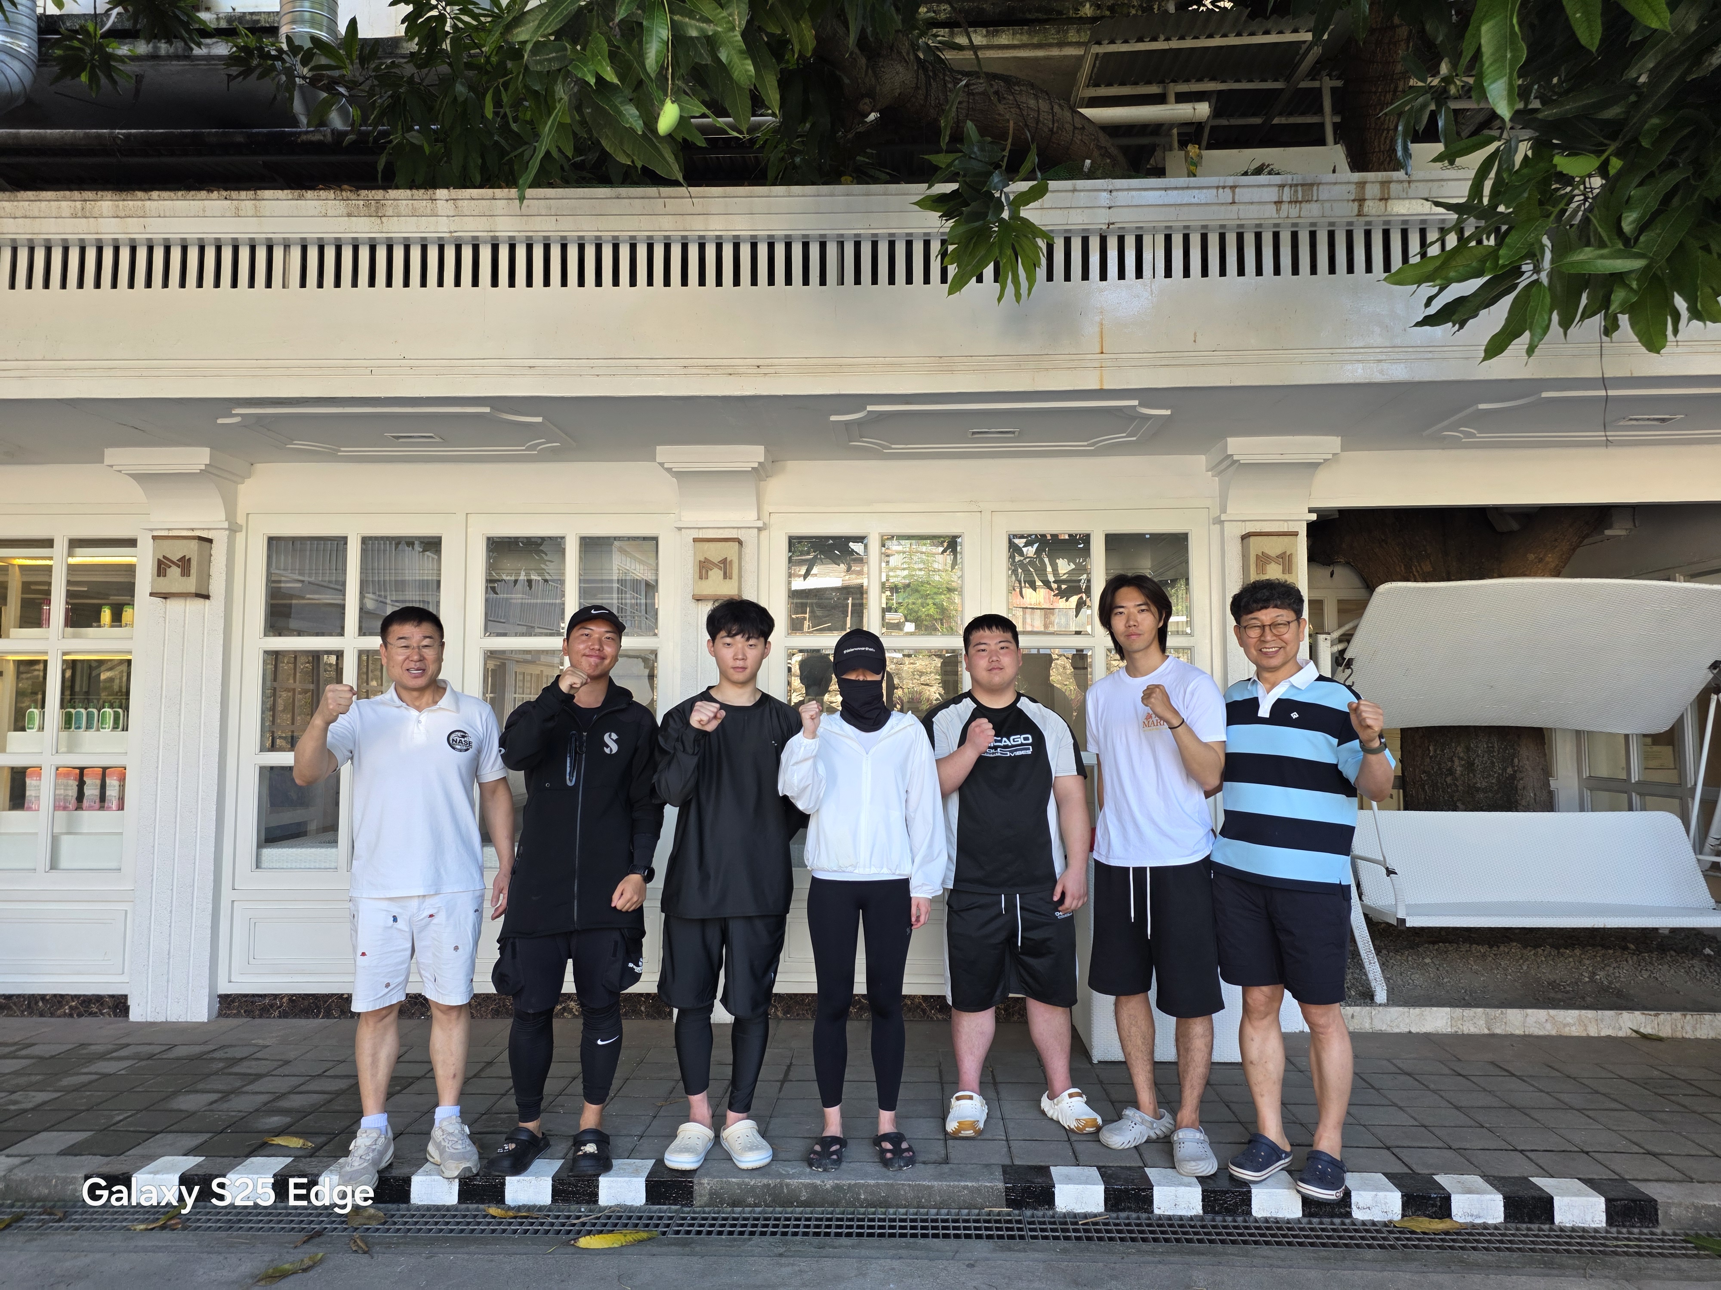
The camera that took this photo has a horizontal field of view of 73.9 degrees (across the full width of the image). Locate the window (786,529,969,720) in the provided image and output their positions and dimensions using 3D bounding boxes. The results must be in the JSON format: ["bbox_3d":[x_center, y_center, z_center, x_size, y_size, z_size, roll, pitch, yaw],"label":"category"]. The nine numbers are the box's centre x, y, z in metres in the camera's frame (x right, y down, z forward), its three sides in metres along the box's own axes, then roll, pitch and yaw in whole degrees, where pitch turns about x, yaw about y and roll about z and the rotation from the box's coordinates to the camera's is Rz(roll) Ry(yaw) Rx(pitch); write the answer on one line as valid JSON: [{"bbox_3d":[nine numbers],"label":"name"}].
[{"bbox_3d":[0.075,0.257,5.235,0.840,1.565,0.080,0,-4,4],"label":"window"}]

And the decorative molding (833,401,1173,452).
[{"bbox_3d":[0.564,-0.875,4.735,1.338,0.040,0.780,0,-4,4],"label":"decorative molding"}]

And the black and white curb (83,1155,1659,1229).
[{"bbox_3d":[-0.018,1.619,3.390,4.543,0.085,0.190,0,-4,2],"label":"black and white curb"}]

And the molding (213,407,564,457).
[{"bbox_3d":[-1.929,-0.871,4.827,1.338,0.040,0.785,0,-4,1],"label":"molding"}]

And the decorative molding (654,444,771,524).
[{"bbox_3d":[-0.659,-0.696,5.178,0.470,0.338,0.305,0,-4,2],"label":"decorative molding"}]

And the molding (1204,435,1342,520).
[{"bbox_3d":[1.817,-0.709,5.013,0.485,0.333,0.305,0,-4,4],"label":"molding"}]

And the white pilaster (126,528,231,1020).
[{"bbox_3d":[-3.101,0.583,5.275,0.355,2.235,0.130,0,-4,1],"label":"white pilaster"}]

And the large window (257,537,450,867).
[{"bbox_3d":[-2.372,0.265,5.300,0.850,1.575,0.080,0,-4,1],"label":"large window"}]

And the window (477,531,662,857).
[{"bbox_3d":[-1.345,0.262,5.284,0.835,1.570,0.080,0,-4,1],"label":"window"}]

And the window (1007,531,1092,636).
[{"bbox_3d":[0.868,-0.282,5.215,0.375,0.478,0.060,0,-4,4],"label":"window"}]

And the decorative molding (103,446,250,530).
[{"bbox_3d":[-3.117,-0.696,5.212,0.486,0.338,0.310,0,-4,1],"label":"decorative molding"}]

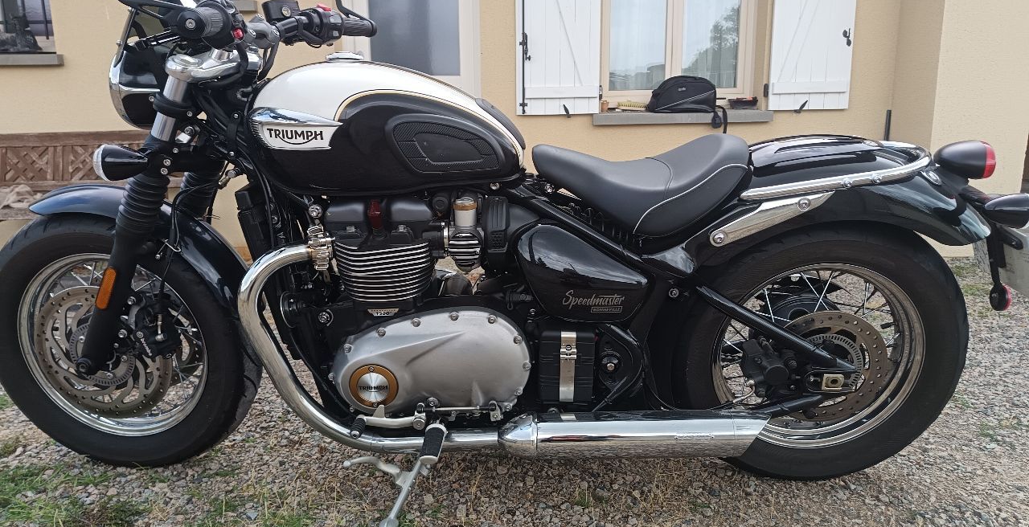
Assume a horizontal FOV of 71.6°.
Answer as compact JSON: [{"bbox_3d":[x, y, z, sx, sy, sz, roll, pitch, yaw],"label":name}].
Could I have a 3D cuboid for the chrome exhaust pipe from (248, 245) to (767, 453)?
[{"bbox_3d":[-0.030,0.178,1.397,1.040,0.405,0.190,0,21,2],"label":"chrome exhaust pipe"}]

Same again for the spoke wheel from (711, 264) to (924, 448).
[{"bbox_3d":[0.635,0.183,1.544,0.436,0.436,0.120,0,21,2],"label":"spoke wheel"}]

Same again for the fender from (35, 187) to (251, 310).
[{"bbox_3d":[-0.780,-0.042,1.512,0.460,0.270,0.165,2,19,6],"label":"fender"}]

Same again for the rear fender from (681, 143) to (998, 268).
[{"bbox_3d":[0.639,-0.133,1.422,0.620,0.250,0.210,0,21,2],"label":"rear fender"}]

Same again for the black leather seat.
[{"bbox_3d":[0.247,-0.172,1.421,0.430,0.180,0.290,0,21,2],"label":"black leather seat"}]

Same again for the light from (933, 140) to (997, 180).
[{"bbox_3d":[0.876,-0.202,1.388,0.125,0.082,0.085,0,21,2],"label":"light"}]

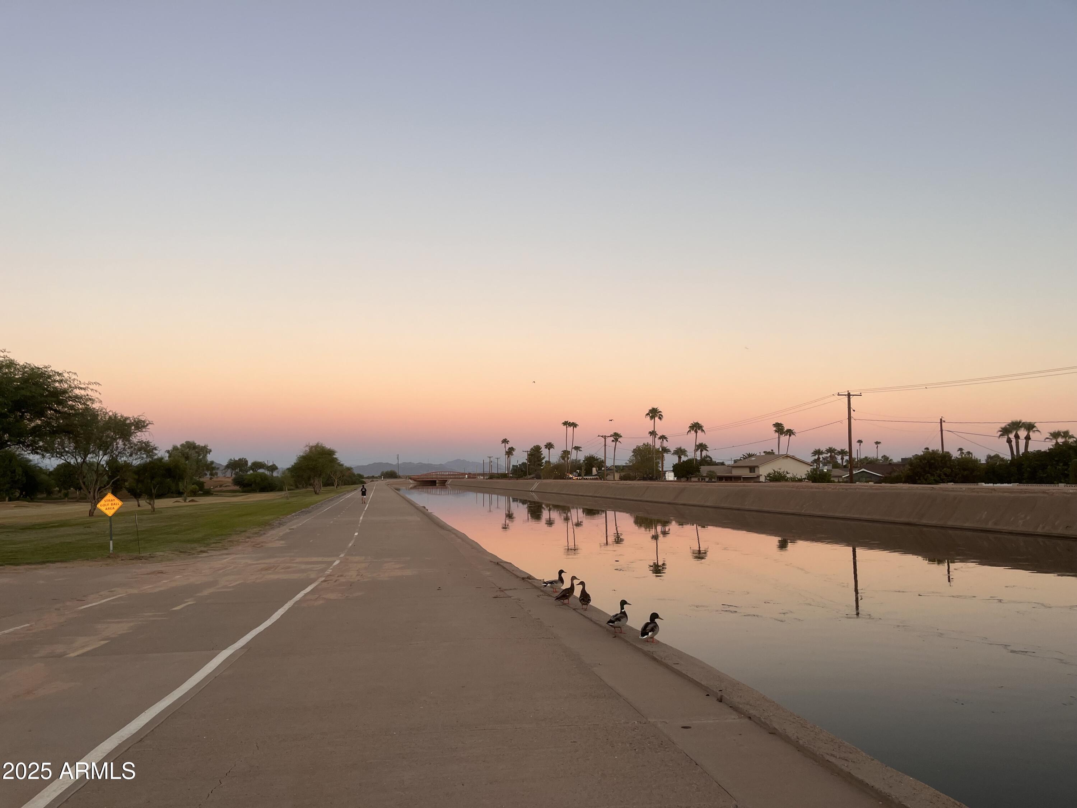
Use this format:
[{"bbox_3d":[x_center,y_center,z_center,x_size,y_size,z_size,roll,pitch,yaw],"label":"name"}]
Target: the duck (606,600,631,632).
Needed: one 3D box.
[{"bbox_3d":[0.949,2.490,9.500,0.400,0.390,0.180,4,-7,-40],"label":"duck"}]

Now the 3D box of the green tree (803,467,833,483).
[{"bbox_3d":[29.406,8.113,84.869,2.900,2.888,2.700,-2,-6,19],"label":"green tree"}]

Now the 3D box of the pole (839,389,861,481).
[{"bbox_3d":[27.412,3.513,70.579,2.450,9.281,0.350,1,-5,-12],"label":"pole"}]

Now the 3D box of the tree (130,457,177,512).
[{"bbox_3d":[-31.339,6.556,66.000,4.200,4.600,4.000,0,-5,0],"label":"tree"}]

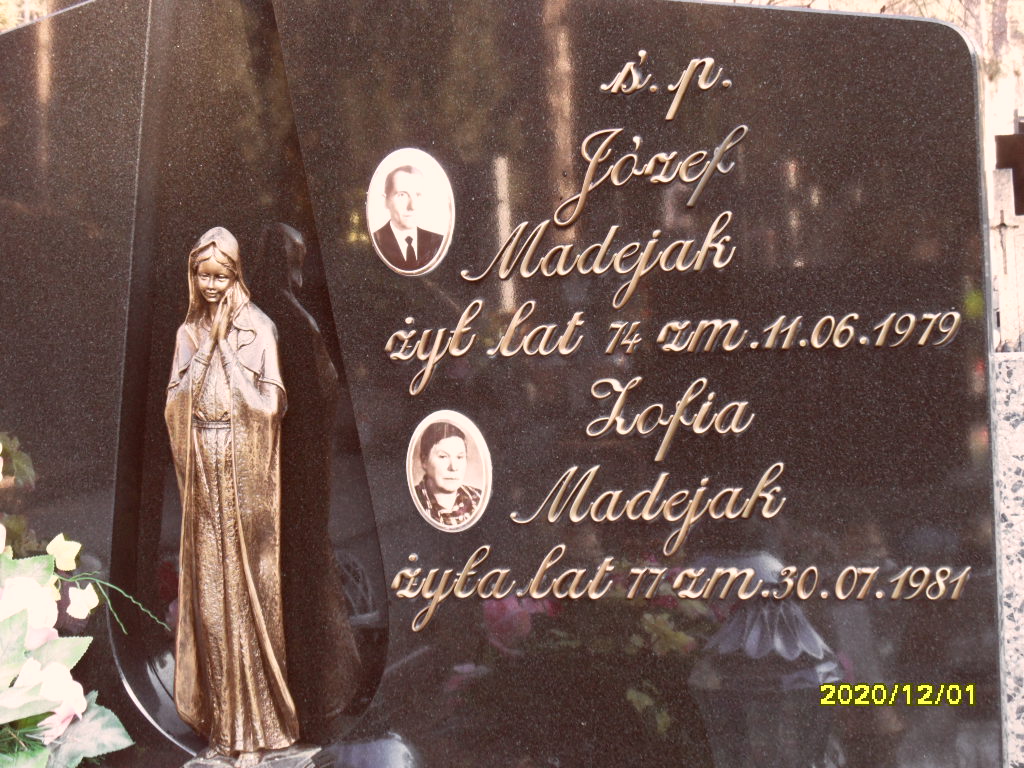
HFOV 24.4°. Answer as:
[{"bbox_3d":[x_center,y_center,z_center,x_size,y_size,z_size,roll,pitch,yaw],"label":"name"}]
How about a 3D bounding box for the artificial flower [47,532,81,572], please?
[{"bbox_3d":[-0.417,0.157,2.200,0.031,0.036,0.015,-3,2,-3],"label":"artificial flower"}]

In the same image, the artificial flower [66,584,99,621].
[{"bbox_3d":[-0.399,0.202,2.200,0.029,0.034,0.015,-3,2,-3],"label":"artificial flower"}]

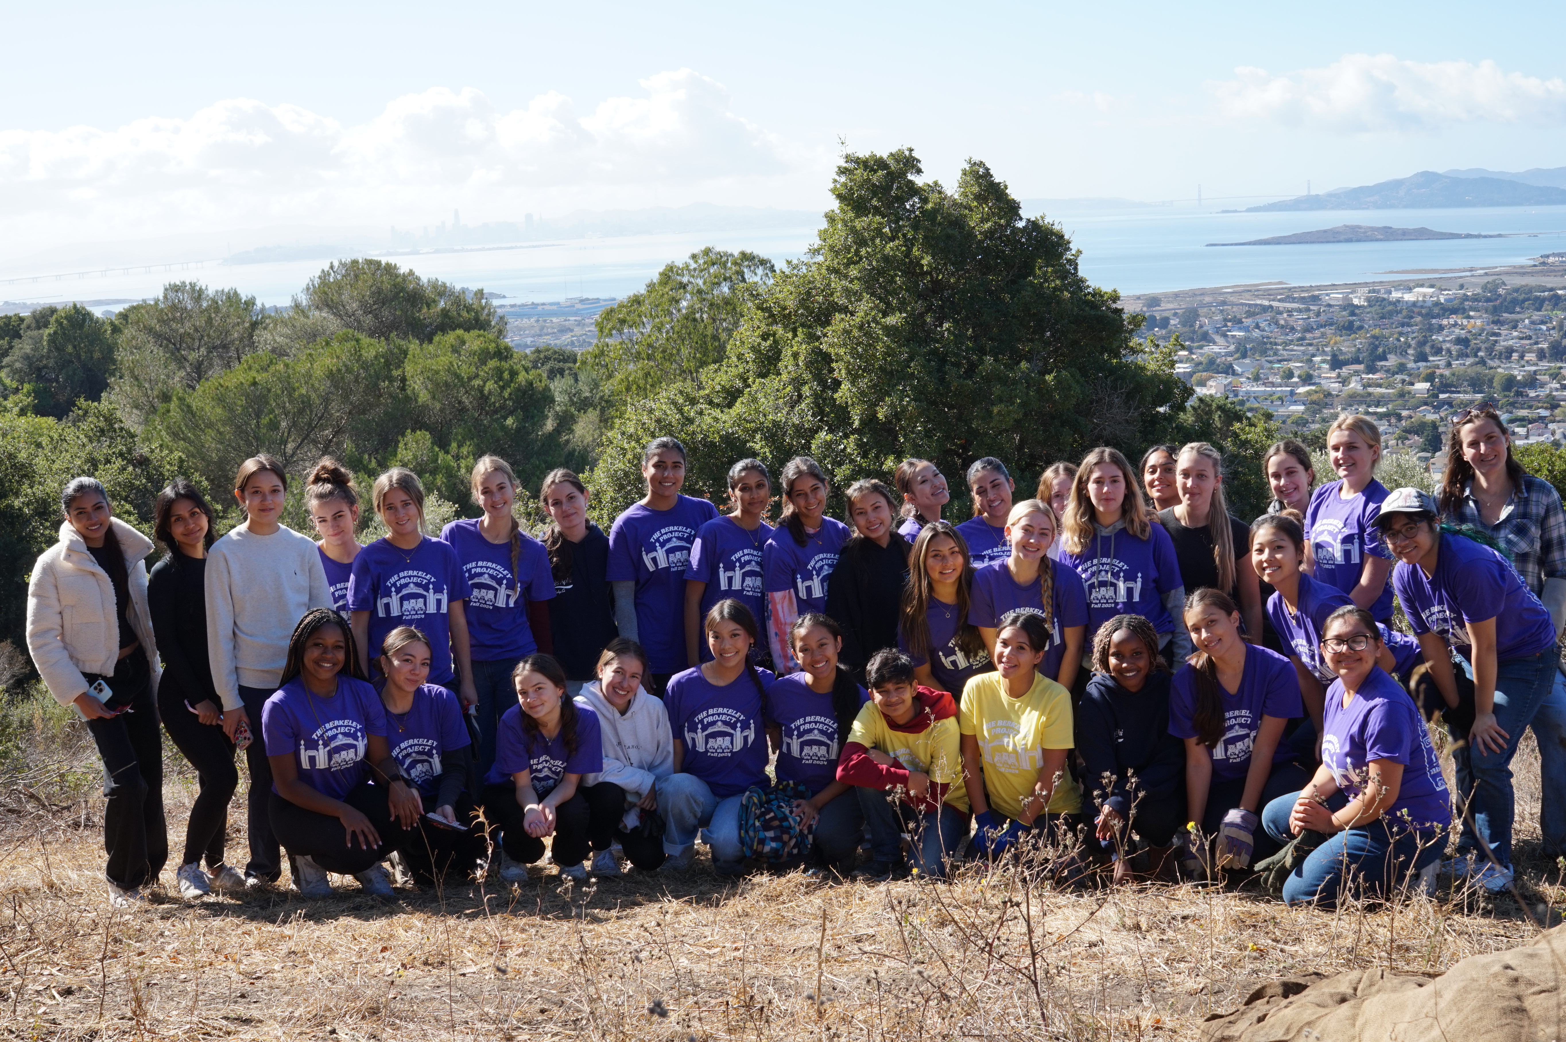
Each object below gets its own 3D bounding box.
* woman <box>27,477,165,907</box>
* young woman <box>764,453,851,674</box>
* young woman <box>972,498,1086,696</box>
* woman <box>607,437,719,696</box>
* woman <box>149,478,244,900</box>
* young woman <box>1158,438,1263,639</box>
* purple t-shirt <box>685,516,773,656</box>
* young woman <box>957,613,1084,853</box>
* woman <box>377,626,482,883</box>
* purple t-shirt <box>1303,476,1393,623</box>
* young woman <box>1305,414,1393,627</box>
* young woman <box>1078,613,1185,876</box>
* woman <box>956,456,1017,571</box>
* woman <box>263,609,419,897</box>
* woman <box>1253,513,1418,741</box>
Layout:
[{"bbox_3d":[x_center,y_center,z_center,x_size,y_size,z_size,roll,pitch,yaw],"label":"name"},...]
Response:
[{"bbox_3d":[-2.551,0.645,6.780,0.480,1.632,0.360,-9,12,-35],"label":"woman"},{"bbox_3d":[0.108,0.520,7.415,0.460,1.576,0.320,-7,10,-21],"label":"young woman"},{"bbox_3d":[0.957,0.600,7.069,0.460,1.375,0.480,-1,10,13],"label":"young woman"},{"bbox_3d":[-0.457,0.489,7.593,0.500,1.688,0.300,-5,10,-15],"label":"woman"},{"bbox_3d":[-2.168,0.629,6.888,0.420,1.594,0.380,-12,13,-42],"label":"woman"},{"bbox_3d":[1.710,0.489,7.280,0.490,1.620,0.320,0,10,18],"label":"young woman"},{"bbox_3d":[-0.166,0.324,7.380,0.500,0.660,0.270,-4,10,-5],"label":"purple t-shirt"},{"bbox_3d":[0.922,0.833,7.000,0.470,1.000,0.600,0,10,17],"label":"young woman"},{"bbox_3d":[-1.369,0.885,7.030,0.480,0.990,0.600,-3,10,-3],"label":"woman"},{"bbox_3d":[2.083,0.119,6.720,0.420,0.555,0.280,5,12,38],"label":"purple t-shirt"},{"bbox_3d":[2.127,0.439,6.952,0.320,1.702,0.480,-12,13,-42],"label":"young woman"},{"bbox_3d":[1.225,0.785,6.450,0.420,0.932,0.580,0,10,16],"label":"young woman"},{"bbox_3d":[0.861,0.510,7.657,0.460,1.563,0.320,-2,10,6],"label":"woman"},{"bbox_3d":[-1.691,0.861,6.960,0.540,1.080,0.640,-7,10,-22],"label":"woman"},{"bbox_3d":[1.947,0.603,6.420,0.720,1.280,0.480,-12,14,-44],"label":"woman"}]

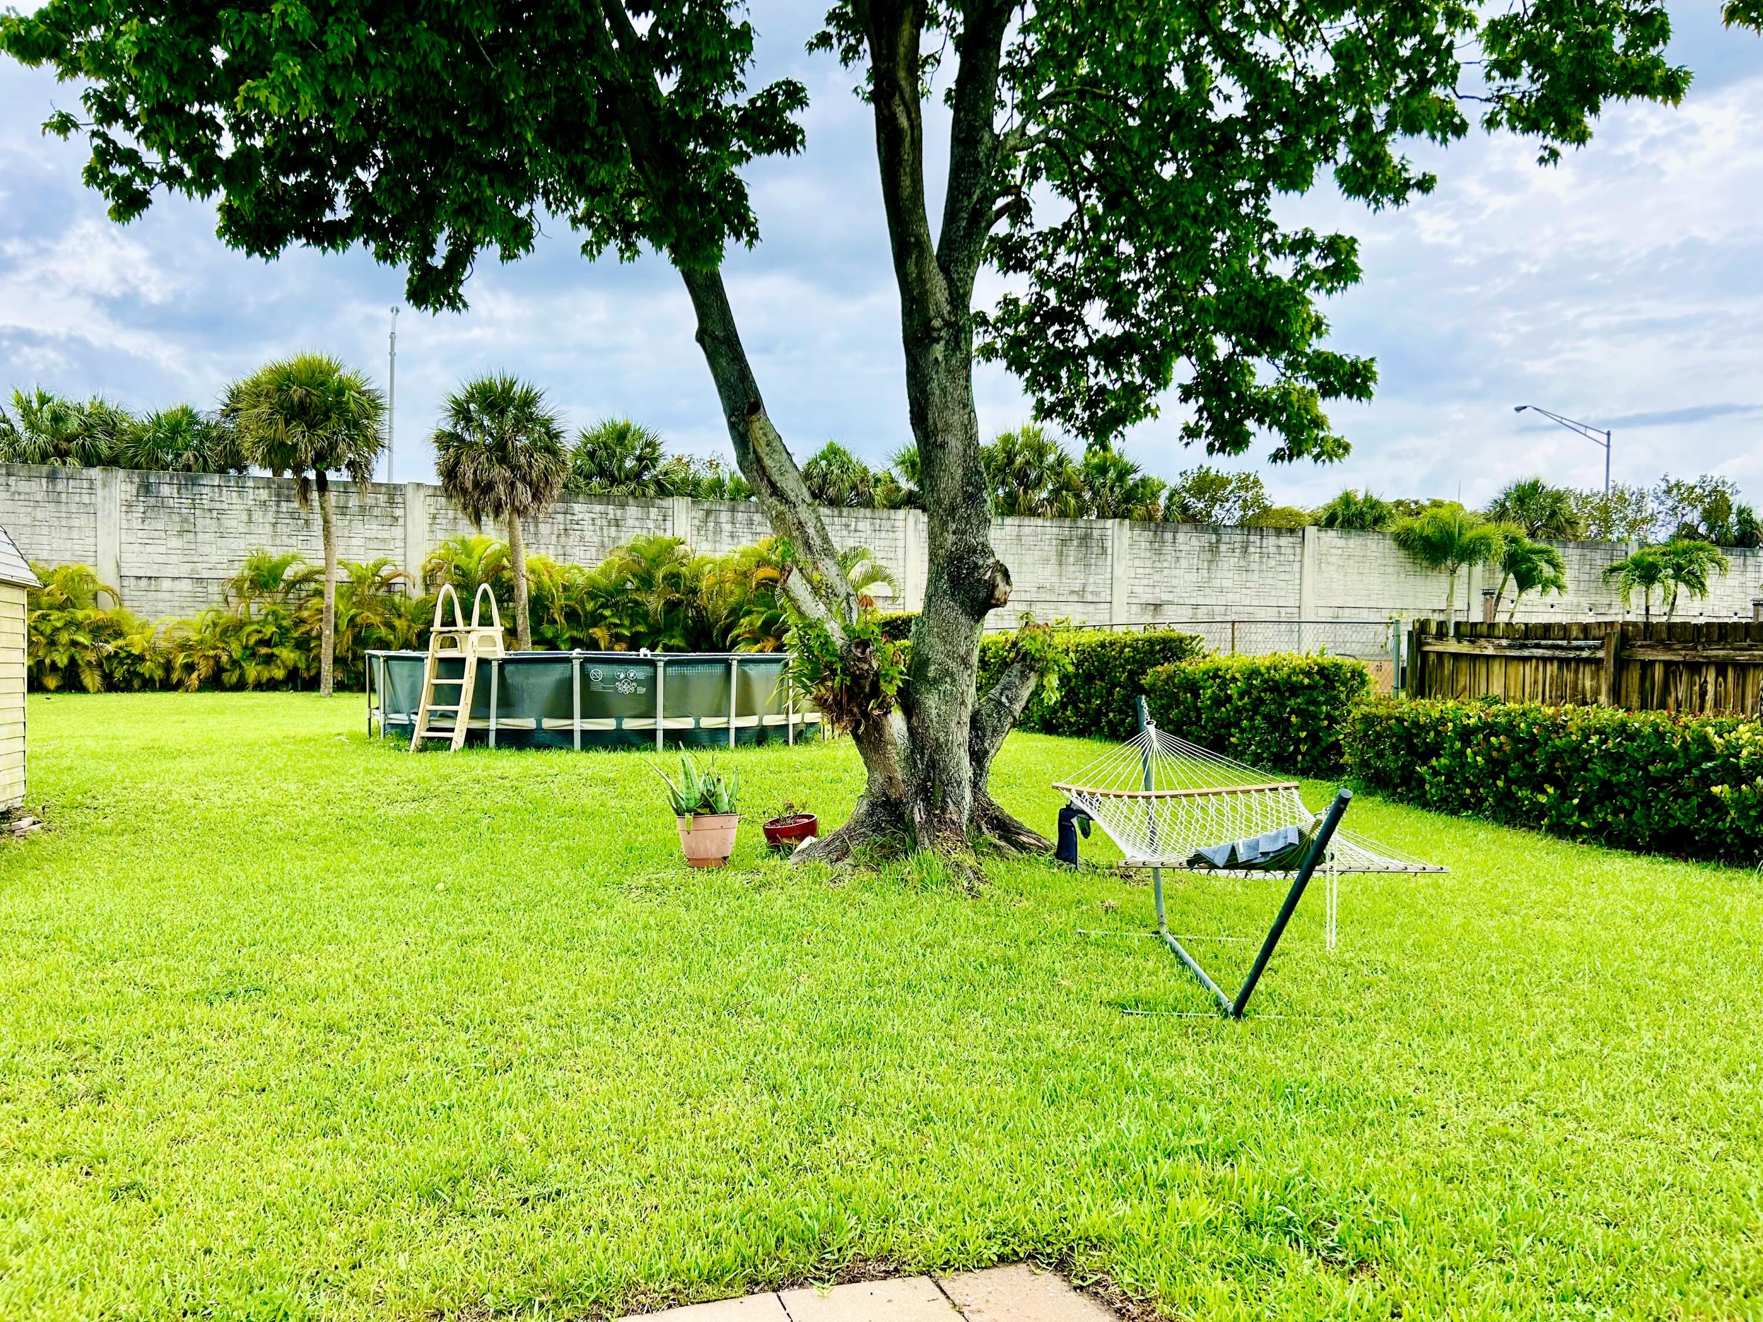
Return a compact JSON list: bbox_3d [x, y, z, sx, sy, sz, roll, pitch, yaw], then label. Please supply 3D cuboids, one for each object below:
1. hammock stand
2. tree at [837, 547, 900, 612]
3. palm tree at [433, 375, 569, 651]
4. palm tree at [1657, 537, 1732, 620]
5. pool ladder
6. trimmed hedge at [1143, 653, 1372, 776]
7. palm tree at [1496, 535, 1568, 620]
[{"bbox_3d":[1.573,0.911,6.312,1.380,1.180,3.750,0,1,1],"label":"hammock stand"},{"bbox_3d":[-0.532,-0.966,33.000,2.000,3.869,2.000,1,1,0],"label":"tree"},{"bbox_3d":[-7.550,-2.476,26.300,2.700,6.400,2.700,0,1,-19],"label":"palm tree"},{"bbox_3d":[17.406,-0.681,28.492,1.800,3.900,1.800,1,1,19],"label":"palm tree"},{"bbox_3d":[-5.251,0.070,16.753,0.680,2.070,1.250,1,1,22],"label":"pool ladder"},{"bbox_3d":[4.645,0.589,16.809,1.150,1.420,3.400,0,1,-19],"label":"trimmed hedge"},{"bbox_3d":[13.606,-0.705,27.992,1.900,3.900,1.900,1,1,19],"label":"palm tree"}]

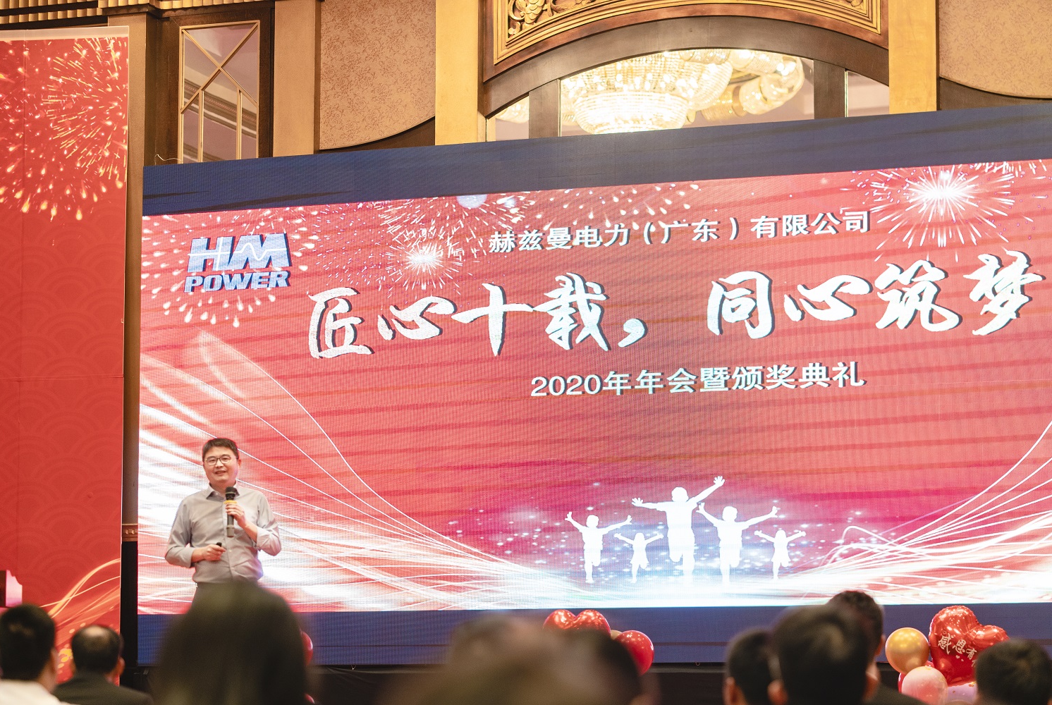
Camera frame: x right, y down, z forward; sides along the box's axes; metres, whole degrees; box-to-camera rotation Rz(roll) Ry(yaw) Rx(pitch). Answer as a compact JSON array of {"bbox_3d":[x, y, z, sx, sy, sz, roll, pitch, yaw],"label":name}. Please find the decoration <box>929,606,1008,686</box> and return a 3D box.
[{"bbox_3d":[1.984,1.343,11.300,0.365,0.345,0.200,22,-6,6],"label":"decoration"}]

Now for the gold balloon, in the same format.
[{"bbox_3d":[1.747,1.364,11.400,0.205,0.215,0.205,-1,-7,9],"label":"gold balloon"}]

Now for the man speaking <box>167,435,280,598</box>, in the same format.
[{"bbox_3d":[-1.516,1.286,12.500,0.580,1.720,0.380,0,-7,-2],"label":"man speaking"}]

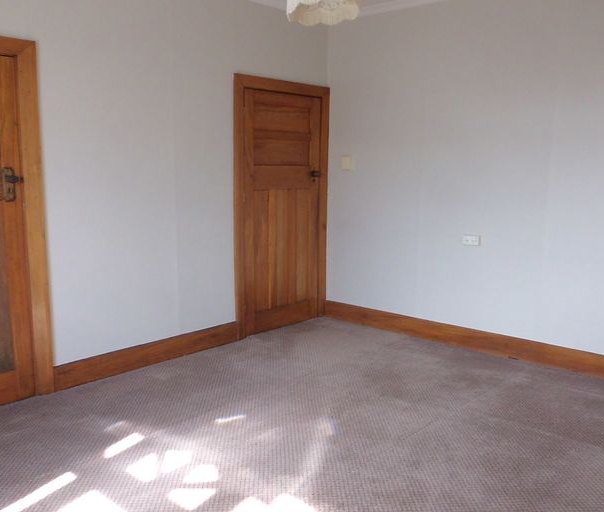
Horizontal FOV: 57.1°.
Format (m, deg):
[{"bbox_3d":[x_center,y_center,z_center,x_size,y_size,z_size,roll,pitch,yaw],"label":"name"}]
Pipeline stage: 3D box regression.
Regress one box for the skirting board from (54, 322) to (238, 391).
[{"bbox_3d":[-0.988,0.653,3.789,0.025,0.150,1.429,8,11,41],"label":"skirting board"}]

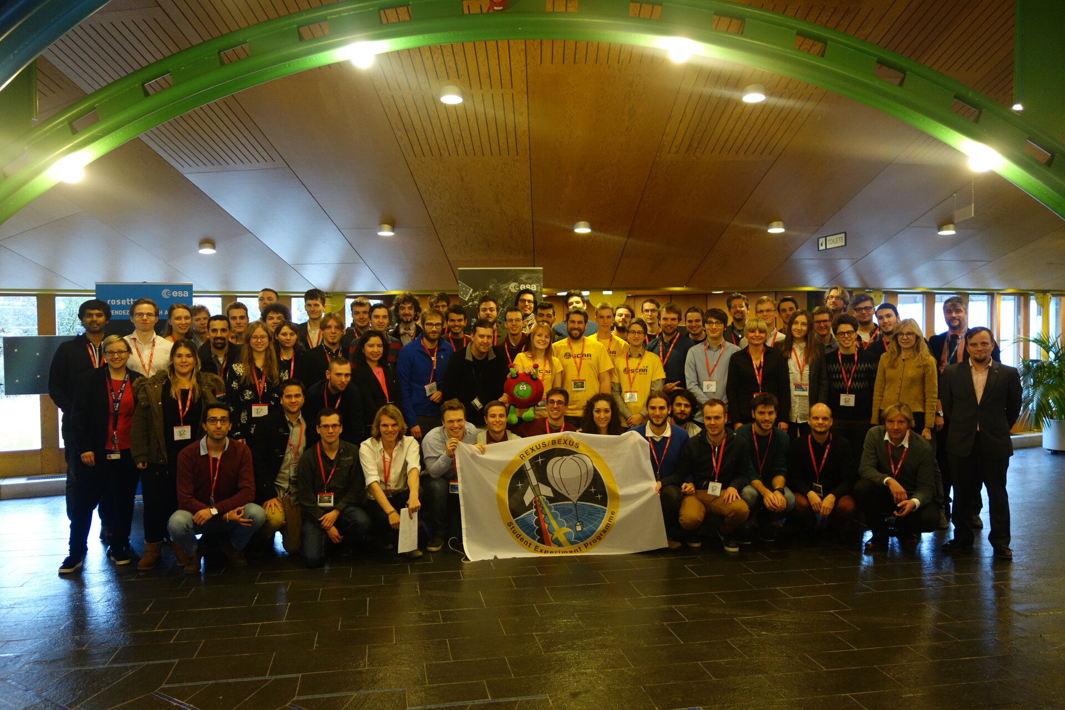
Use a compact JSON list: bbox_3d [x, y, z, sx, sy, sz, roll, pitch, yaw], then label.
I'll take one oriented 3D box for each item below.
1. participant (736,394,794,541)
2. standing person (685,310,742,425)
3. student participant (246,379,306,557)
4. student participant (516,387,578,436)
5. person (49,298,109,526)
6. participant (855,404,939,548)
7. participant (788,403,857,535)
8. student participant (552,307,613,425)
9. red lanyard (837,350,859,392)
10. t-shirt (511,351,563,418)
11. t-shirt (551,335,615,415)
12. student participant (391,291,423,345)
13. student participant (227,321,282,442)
[{"bbox_3d":[1.805,0.849,6.430,0.490,1.103,0.680,0,2,11],"label":"participant"},{"bbox_3d":[1.599,0.483,7.321,0.540,1.796,0.360,0,2,9],"label":"standing person"},{"bbox_3d":[-1.869,0.809,6.150,0.540,1.265,0.660,-1,2,-18],"label":"student participant"},{"bbox_3d":[0.109,0.856,6.600,0.520,1.200,0.650,0,2,0],"label":"student participant"},{"bbox_3d":[-3.466,0.503,6.541,0.580,1.883,0.400,-1,2,-20],"label":"person"},{"bbox_3d":[2.870,0.919,6.500,0.610,1.066,0.680,1,2,23],"label":"participant"},{"bbox_3d":[2.322,0.869,6.633,0.570,1.060,0.660,0,2,14],"label":"participant"},{"bbox_3d":[0.442,0.488,7.271,0.580,1.807,0.380,0,2,3],"label":"student participant"},{"bbox_3d":[2.543,0.119,6.680,0.170,0.361,0.160,0,2,16],"label":"red lanyard"},{"bbox_3d":[0.038,0.245,6.930,0.450,0.581,0.270,0,2,-1],"label":"t-shirt"},{"bbox_3d":[0.409,0.192,7.080,0.570,0.690,0.280,0,2,3],"label":"t-shirt"},{"bbox_3d":[-1.129,0.399,7.468,0.520,1.935,0.360,-1,2,-7],"label":"student participant"},{"bbox_3d":[-2.178,0.602,6.500,0.450,1.725,0.320,-1,2,-13],"label":"student participant"}]

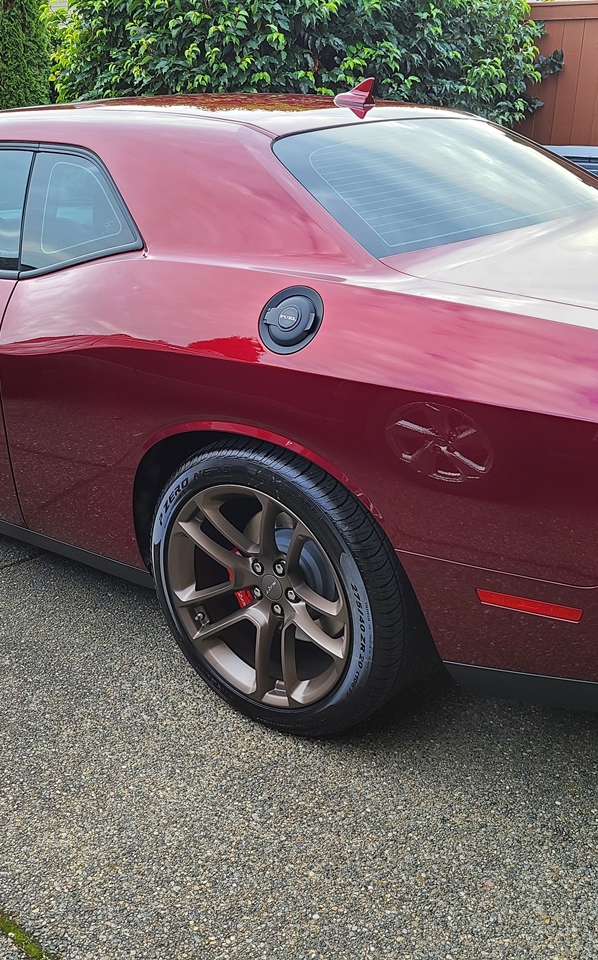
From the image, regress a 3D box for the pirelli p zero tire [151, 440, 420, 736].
[{"bbox_3d":[-0.024,0.230,2.288,0.725,0.720,0.278,15,26,35],"label":"pirelli p zero tire"}]

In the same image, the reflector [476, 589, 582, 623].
[{"bbox_3d":[0.428,0.230,1.784,0.205,0.034,0.025,10,24,26],"label":"reflector"}]

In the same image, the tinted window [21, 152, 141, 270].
[{"bbox_3d":[-0.543,-0.668,2.412,0.480,0.323,0.035,15,3,36],"label":"tinted window"}]

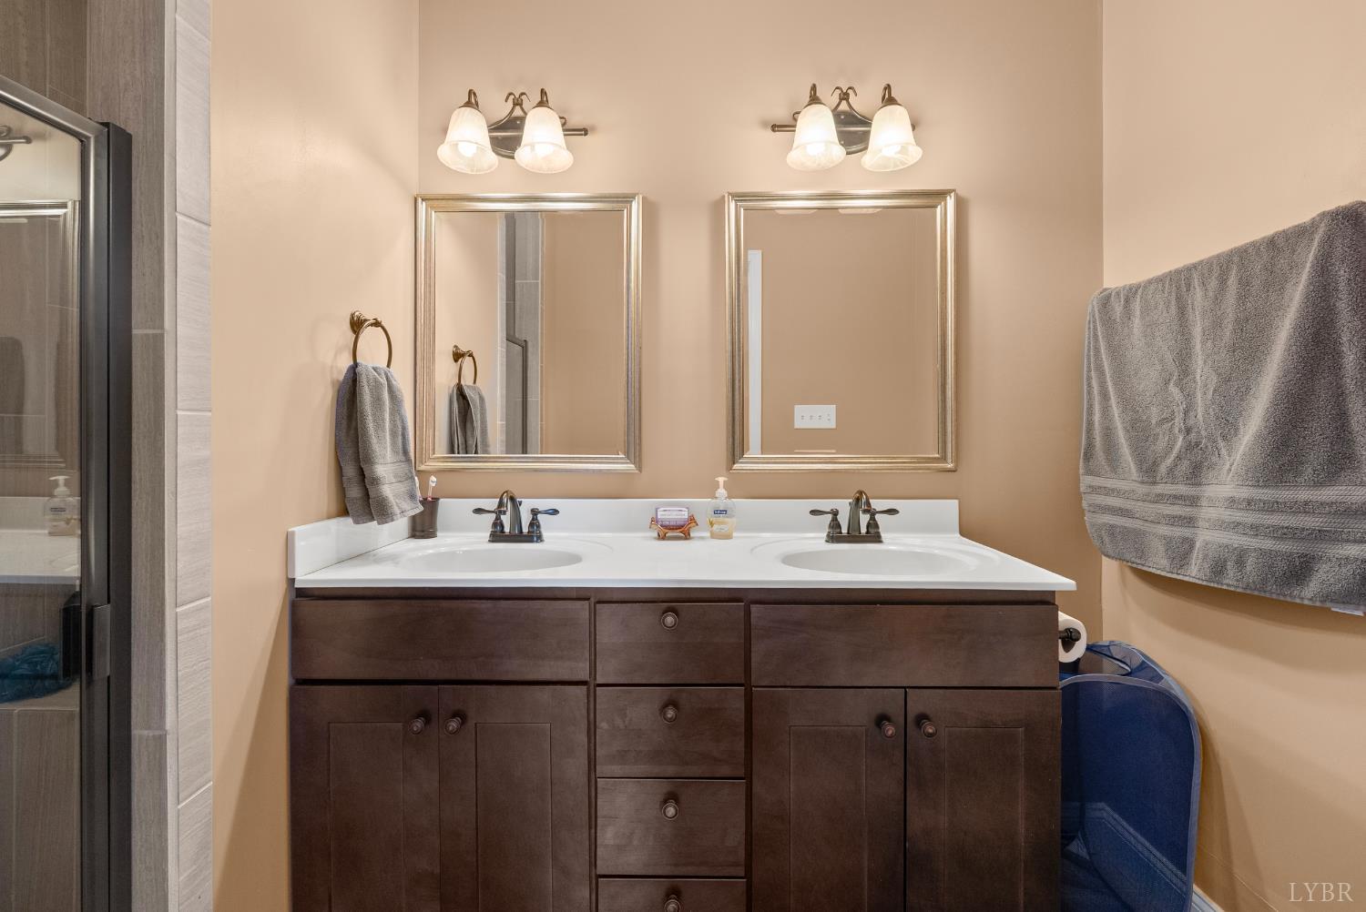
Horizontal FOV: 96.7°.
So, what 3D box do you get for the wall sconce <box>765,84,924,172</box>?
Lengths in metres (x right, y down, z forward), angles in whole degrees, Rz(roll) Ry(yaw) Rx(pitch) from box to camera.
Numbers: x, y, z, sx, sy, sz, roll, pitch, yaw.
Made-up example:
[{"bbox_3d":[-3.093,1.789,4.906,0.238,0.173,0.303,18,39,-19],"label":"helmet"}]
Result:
[{"bbox_3d":[0.432,-0.855,1.597,0.392,0.257,0.223,0,1,3],"label":"wall sconce"}]

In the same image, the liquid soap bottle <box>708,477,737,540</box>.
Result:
[{"bbox_3d":[0.107,0.141,1.687,0.079,0.176,0.055,0,1,3],"label":"liquid soap bottle"}]

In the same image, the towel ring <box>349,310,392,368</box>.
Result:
[{"bbox_3d":[-0.746,-0.260,1.444,0.067,0.176,0.161,0,1,3],"label":"towel ring"}]

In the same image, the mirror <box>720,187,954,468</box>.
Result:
[{"bbox_3d":[0.439,-0.345,1.704,0.635,0.783,0.032,0,1,3],"label":"mirror"}]

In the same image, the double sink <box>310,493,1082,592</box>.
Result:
[{"bbox_3d":[-0.009,0.194,1.469,1.534,0.116,0.567,0,1,3],"label":"double sink"}]

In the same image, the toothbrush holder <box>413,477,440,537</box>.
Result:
[{"bbox_3d":[-0.719,0.145,1.730,0.071,0.173,0.069,0,1,3],"label":"toothbrush holder"}]

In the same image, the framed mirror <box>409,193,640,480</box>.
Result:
[{"bbox_3d":[-0.441,-0.347,1.744,0.650,0.787,0.032,0,1,3],"label":"framed mirror"}]

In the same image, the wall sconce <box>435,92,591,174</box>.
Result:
[{"bbox_3d":[-0.457,-0.863,1.636,0.393,0.251,0.223,0,1,3],"label":"wall sconce"}]

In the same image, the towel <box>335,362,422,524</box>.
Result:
[{"bbox_3d":[-0.728,-0.029,1.468,0.089,0.366,0.267,0,1,3],"label":"towel"}]

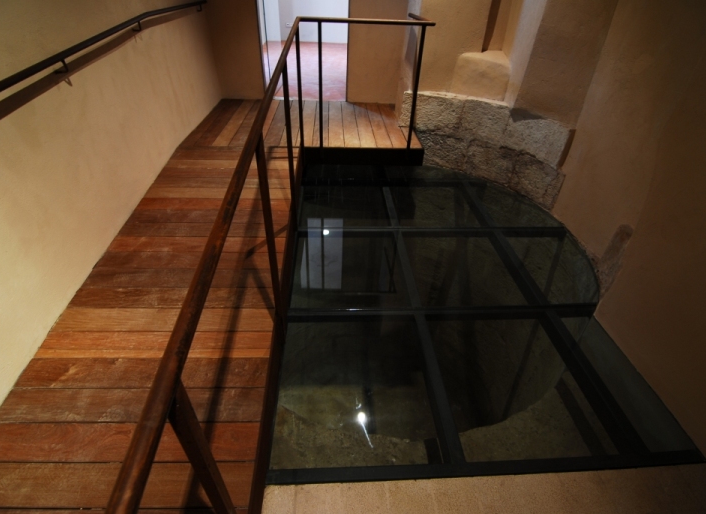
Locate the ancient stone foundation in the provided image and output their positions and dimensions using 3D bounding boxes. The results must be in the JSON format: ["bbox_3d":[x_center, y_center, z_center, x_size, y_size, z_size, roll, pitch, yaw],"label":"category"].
[{"bbox_3d":[1.253,-1.141,3.402,0.407,0.689,1.746,-28,45,-36],"label":"ancient stone foundation"}]

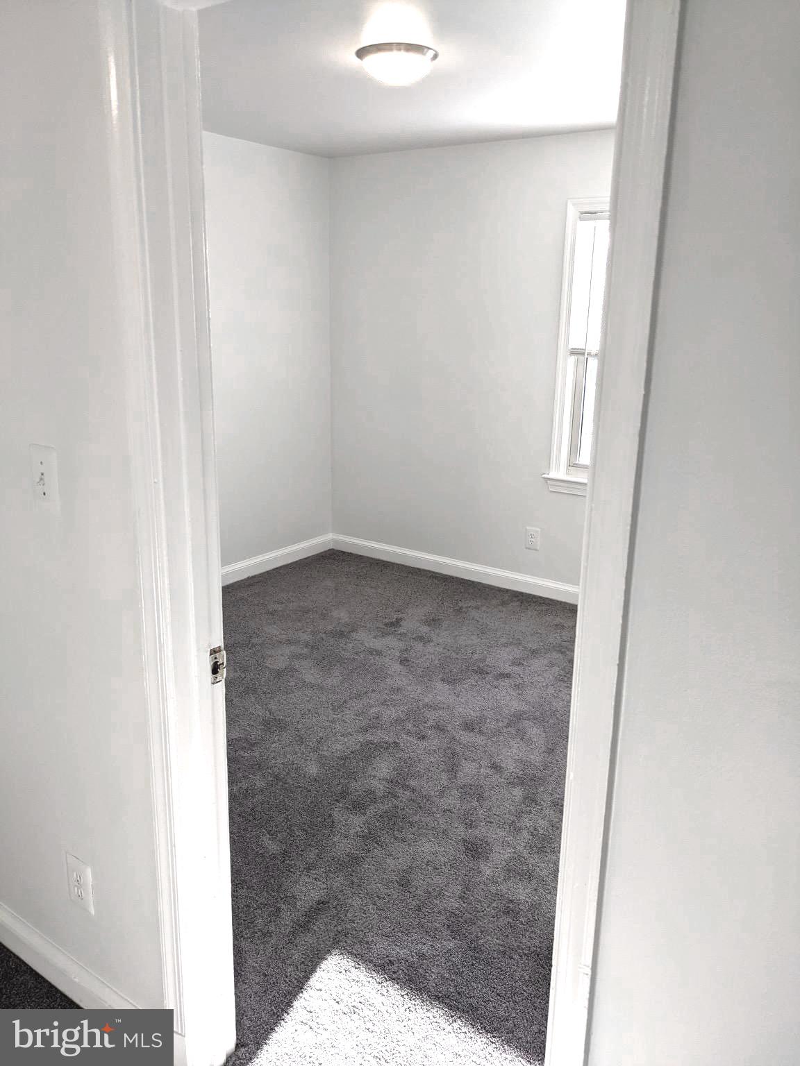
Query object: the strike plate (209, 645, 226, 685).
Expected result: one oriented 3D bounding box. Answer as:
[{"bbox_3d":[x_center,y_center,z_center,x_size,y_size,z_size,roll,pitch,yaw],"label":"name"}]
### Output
[{"bbox_3d":[-0.347,0.252,1.581,0.006,0.064,0.040,11,18,34],"label":"strike plate"}]

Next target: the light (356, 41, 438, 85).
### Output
[{"bbox_3d":[-0.011,-1.636,2.941,0.296,0.096,0.296,1,15,0],"label":"light"}]

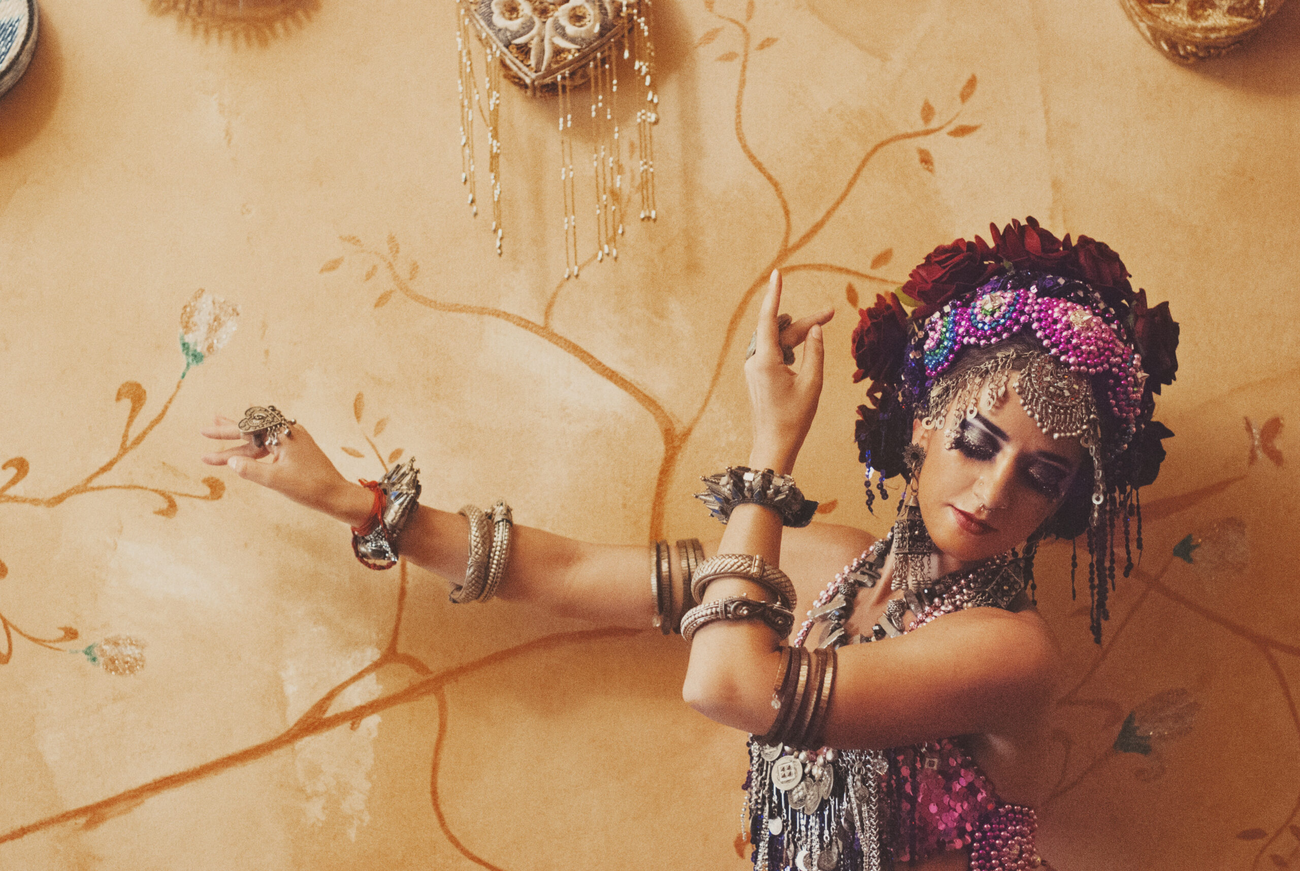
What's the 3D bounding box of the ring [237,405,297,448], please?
[{"bbox_3d":[-0.322,-0.007,2.280,0.044,0.026,0.034,-5,36,1],"label":"ring"}]

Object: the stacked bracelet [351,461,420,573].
[{"bbox_3d":[-0.225,0.067,2.310,0.042,0.092,0.095,18,6,-16],"label":"stacked bracelet"}]

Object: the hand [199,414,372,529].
[{"bbox_3d":[-0.307,0.025,2.290,0.160,0.065,0.085,22,0,-13],"label":"hand"}]

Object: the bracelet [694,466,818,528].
[{"bbox_3d":[0.087,0.051,2.220,0.100,0.034,0.095,7,-16,2],"label":"bracelet"}]

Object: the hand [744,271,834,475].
[{"bbox_3d":[0.114,-0.051,2.220,0.070,0.165,0.080,3,-5,-30],"label":"hand"}]

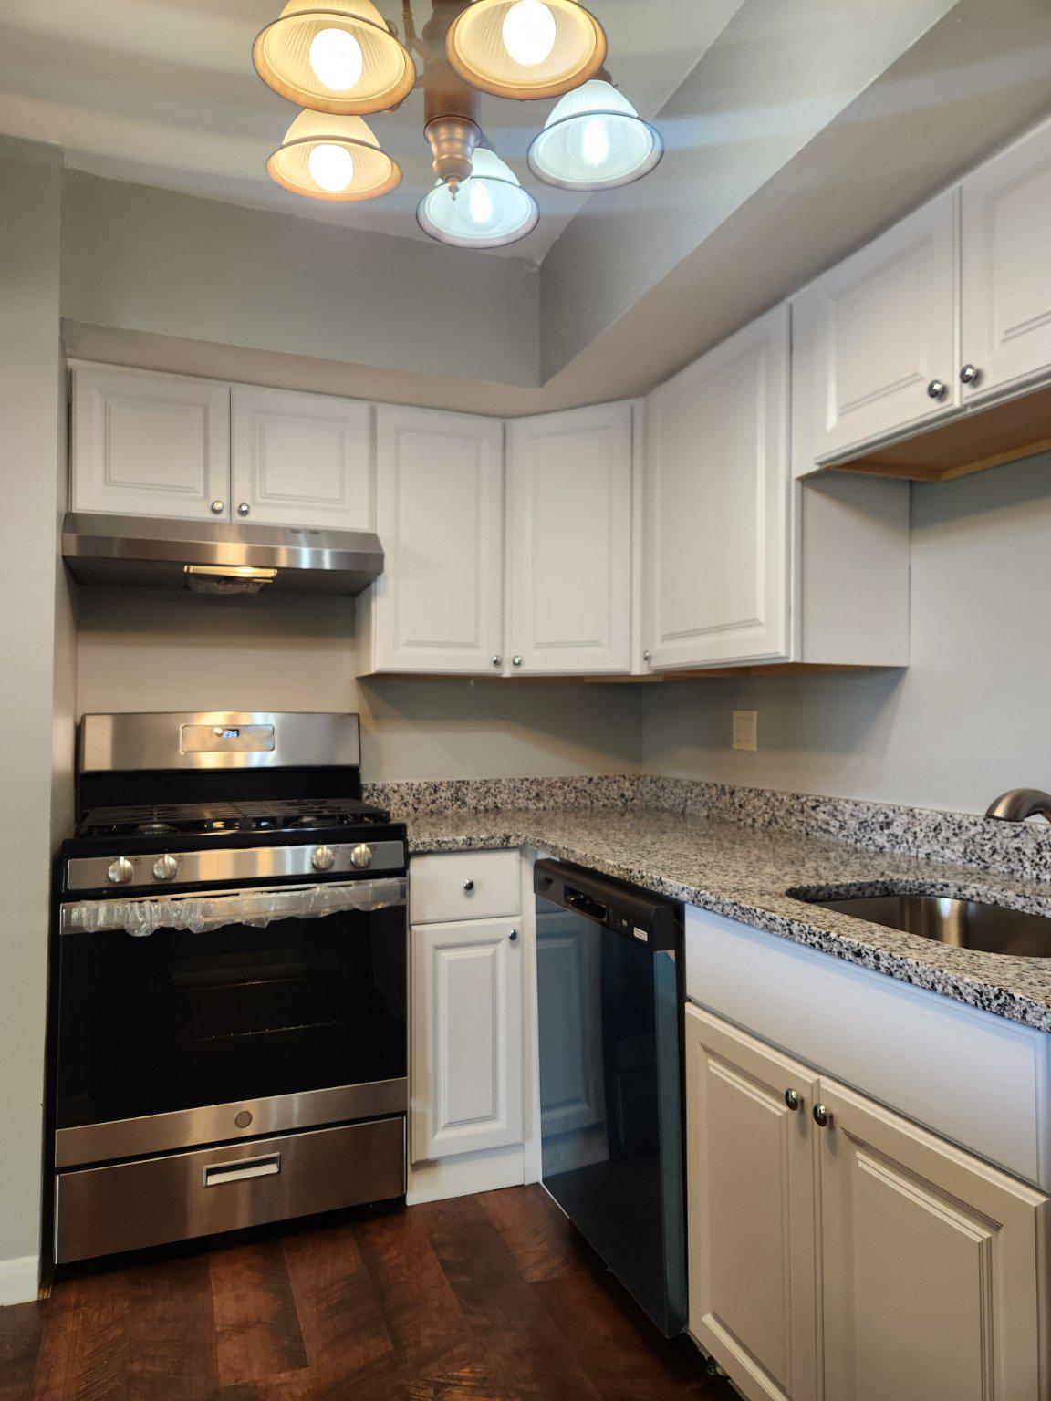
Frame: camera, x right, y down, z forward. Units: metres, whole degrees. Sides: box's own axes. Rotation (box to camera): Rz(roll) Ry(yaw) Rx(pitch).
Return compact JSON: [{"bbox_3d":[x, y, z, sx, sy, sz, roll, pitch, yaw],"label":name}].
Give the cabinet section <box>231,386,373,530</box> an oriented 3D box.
[{"bbox_3d":[-0.661,-0.654,2.709,0.393,0.372,0.318,0,-1,-21],"label":"cabinet section"}]

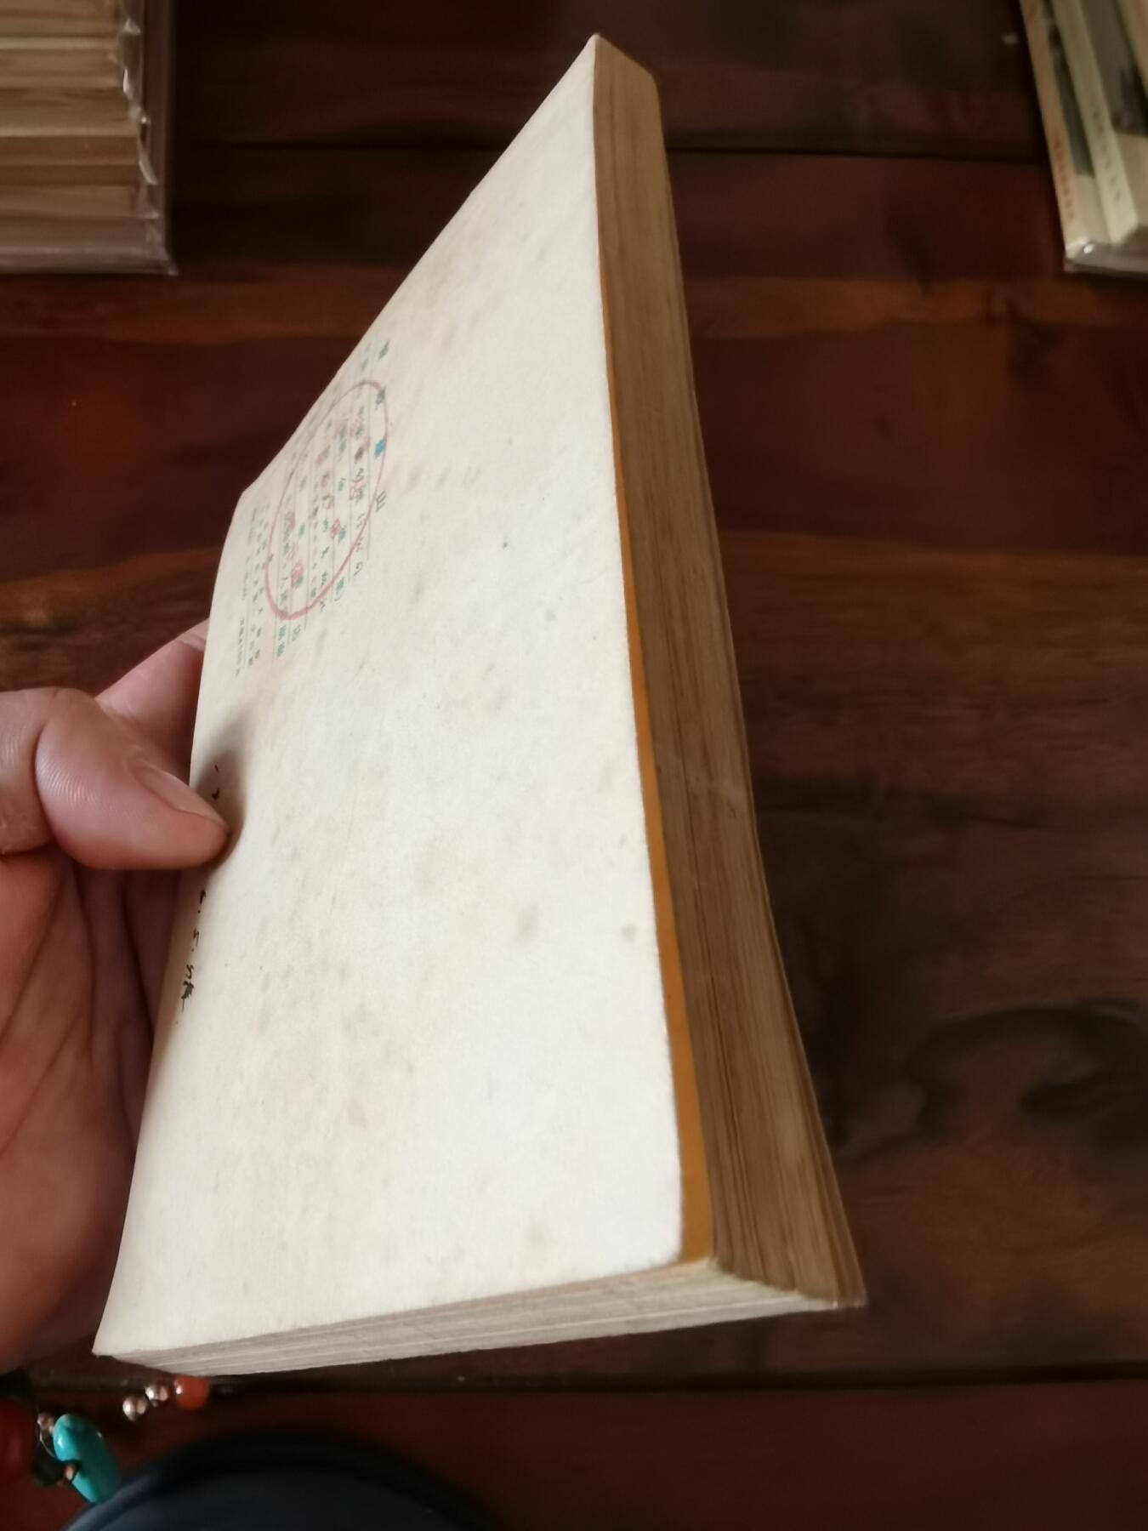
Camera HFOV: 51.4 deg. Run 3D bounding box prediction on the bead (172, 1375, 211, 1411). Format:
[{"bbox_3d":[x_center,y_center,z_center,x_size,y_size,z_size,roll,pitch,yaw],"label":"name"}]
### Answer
[{"bbox_3d":[-0.080,0.131,0.250,0.007,0.007,0.007,0,49,0],"label":"bead"}]

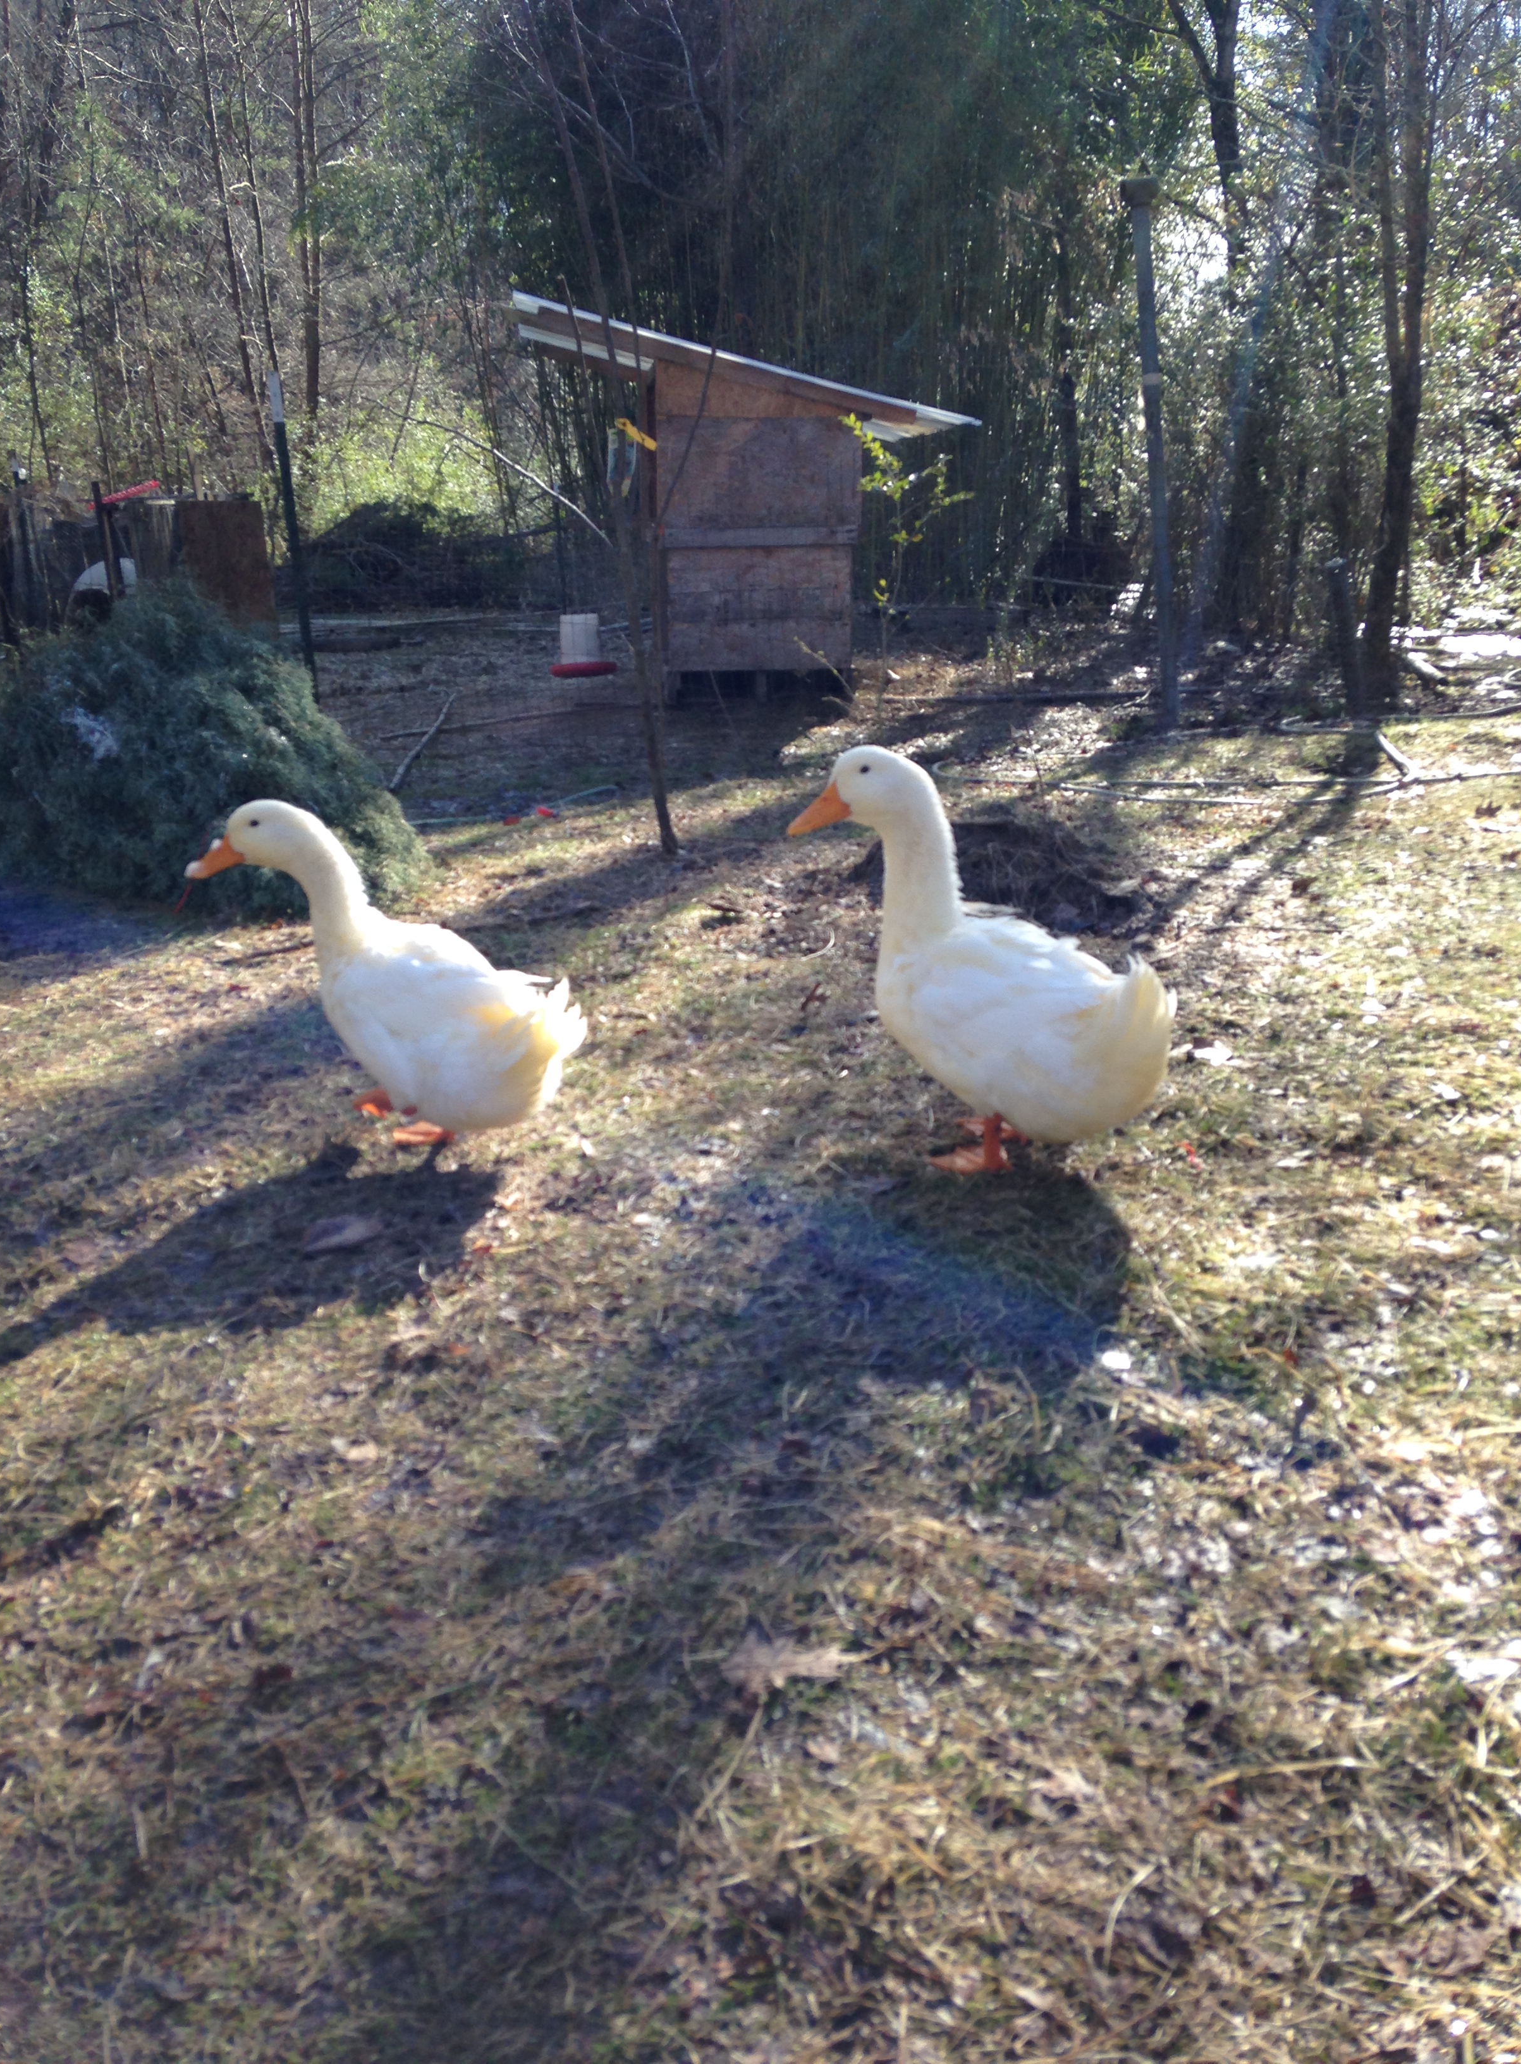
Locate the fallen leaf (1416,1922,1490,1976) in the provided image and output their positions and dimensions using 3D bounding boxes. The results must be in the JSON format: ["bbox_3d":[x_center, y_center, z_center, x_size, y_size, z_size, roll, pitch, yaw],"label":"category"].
[{"bbox_3d":[0.426,0.563,1.208,0.044,0.014,0.029,0,15,0],"label":"fallen leaf"}]

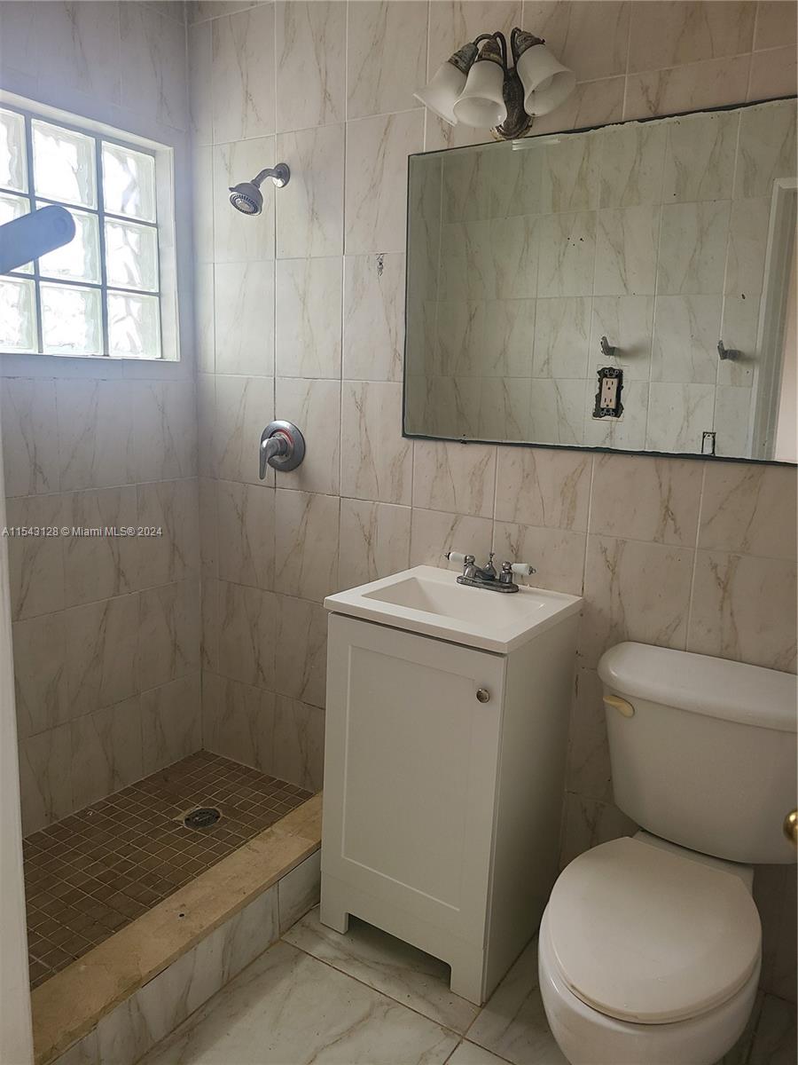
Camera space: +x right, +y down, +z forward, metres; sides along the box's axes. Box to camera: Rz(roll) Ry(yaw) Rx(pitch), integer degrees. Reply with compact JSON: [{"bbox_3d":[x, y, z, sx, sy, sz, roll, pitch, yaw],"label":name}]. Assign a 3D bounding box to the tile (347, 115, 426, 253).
[{"bbox_3d":[-0.038,-0.904,2.080,0.248,0.333,0.010,9,14,33],"label":"tile"}]

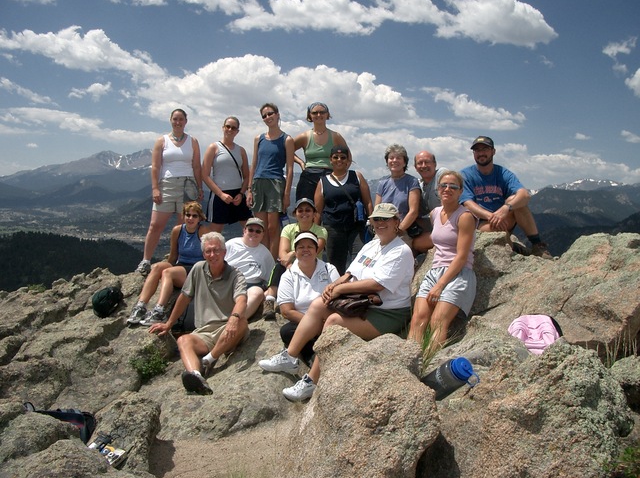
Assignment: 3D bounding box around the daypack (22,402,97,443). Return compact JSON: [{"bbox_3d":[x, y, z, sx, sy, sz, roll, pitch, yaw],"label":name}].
[{"bbox_3d":[-1.407,1.034,3.550,0.410,0.190,0.270,3,14,-12],"label":"daypack"}]

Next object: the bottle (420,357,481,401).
[{"bbox_3d":[0.404,0.456,2.091,0.092,0.092,0.205,-20,-21,-41],"label":"bottle"}]

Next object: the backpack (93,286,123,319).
[{"bbox_3d":[-1.781,0.526,5.450,0.270,0.190,0.330,-34,53,-21],"label":"backpack"}]

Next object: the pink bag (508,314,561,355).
[{"bbox_3d":[1.168,0.544,3.500,0.270,0.320,0.150,-4,-36,11],"label":"pink bag"}]

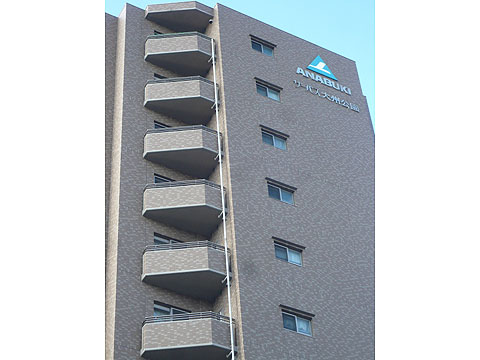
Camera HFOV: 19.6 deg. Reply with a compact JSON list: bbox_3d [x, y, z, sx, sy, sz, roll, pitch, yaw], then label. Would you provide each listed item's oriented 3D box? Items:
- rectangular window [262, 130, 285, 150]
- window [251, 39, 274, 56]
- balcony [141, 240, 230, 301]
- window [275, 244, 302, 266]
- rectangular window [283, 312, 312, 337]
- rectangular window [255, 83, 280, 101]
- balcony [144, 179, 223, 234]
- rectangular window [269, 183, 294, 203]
[{"bbox_3d":[1.057,-1.240,43.860,0.872,0.737,0.148,21,-59,-17],"label":"rectangular window"},{"bbox_3d":[0.771,-4.617,48.690,0.872,0.737,0.148,21,-59,-17],"label":"window"},{"bbox_3d":[-1.436,2.265,36.957,2.084,1.256,1.052,21,-59,-17],"label":"balcony"},{"bbox_3d":[1.344,2.136,39.030,0.872,0.737,0.148,21,-59,-17],"label":"window"},{"bbox_3d":[1.487,3.824,36.615,0.872,0.737,0.148,21,-59,-17],"label":"rectangular window"},{"bbox_3d":[0.914,-2.929,46.275,0.872,0.737,0.148,21,-59,-17],"label":"rectangular window"},{"bbox_3d":[-1.589,0.631,40.197,2.175,1.264,1.058,21,-59,-17],"label":"balcony"},{"bbox_3d":[1.201,0.448,41.445,0.872,0.737,0.148,21,-59,-17],"label":"rectangular window"}]

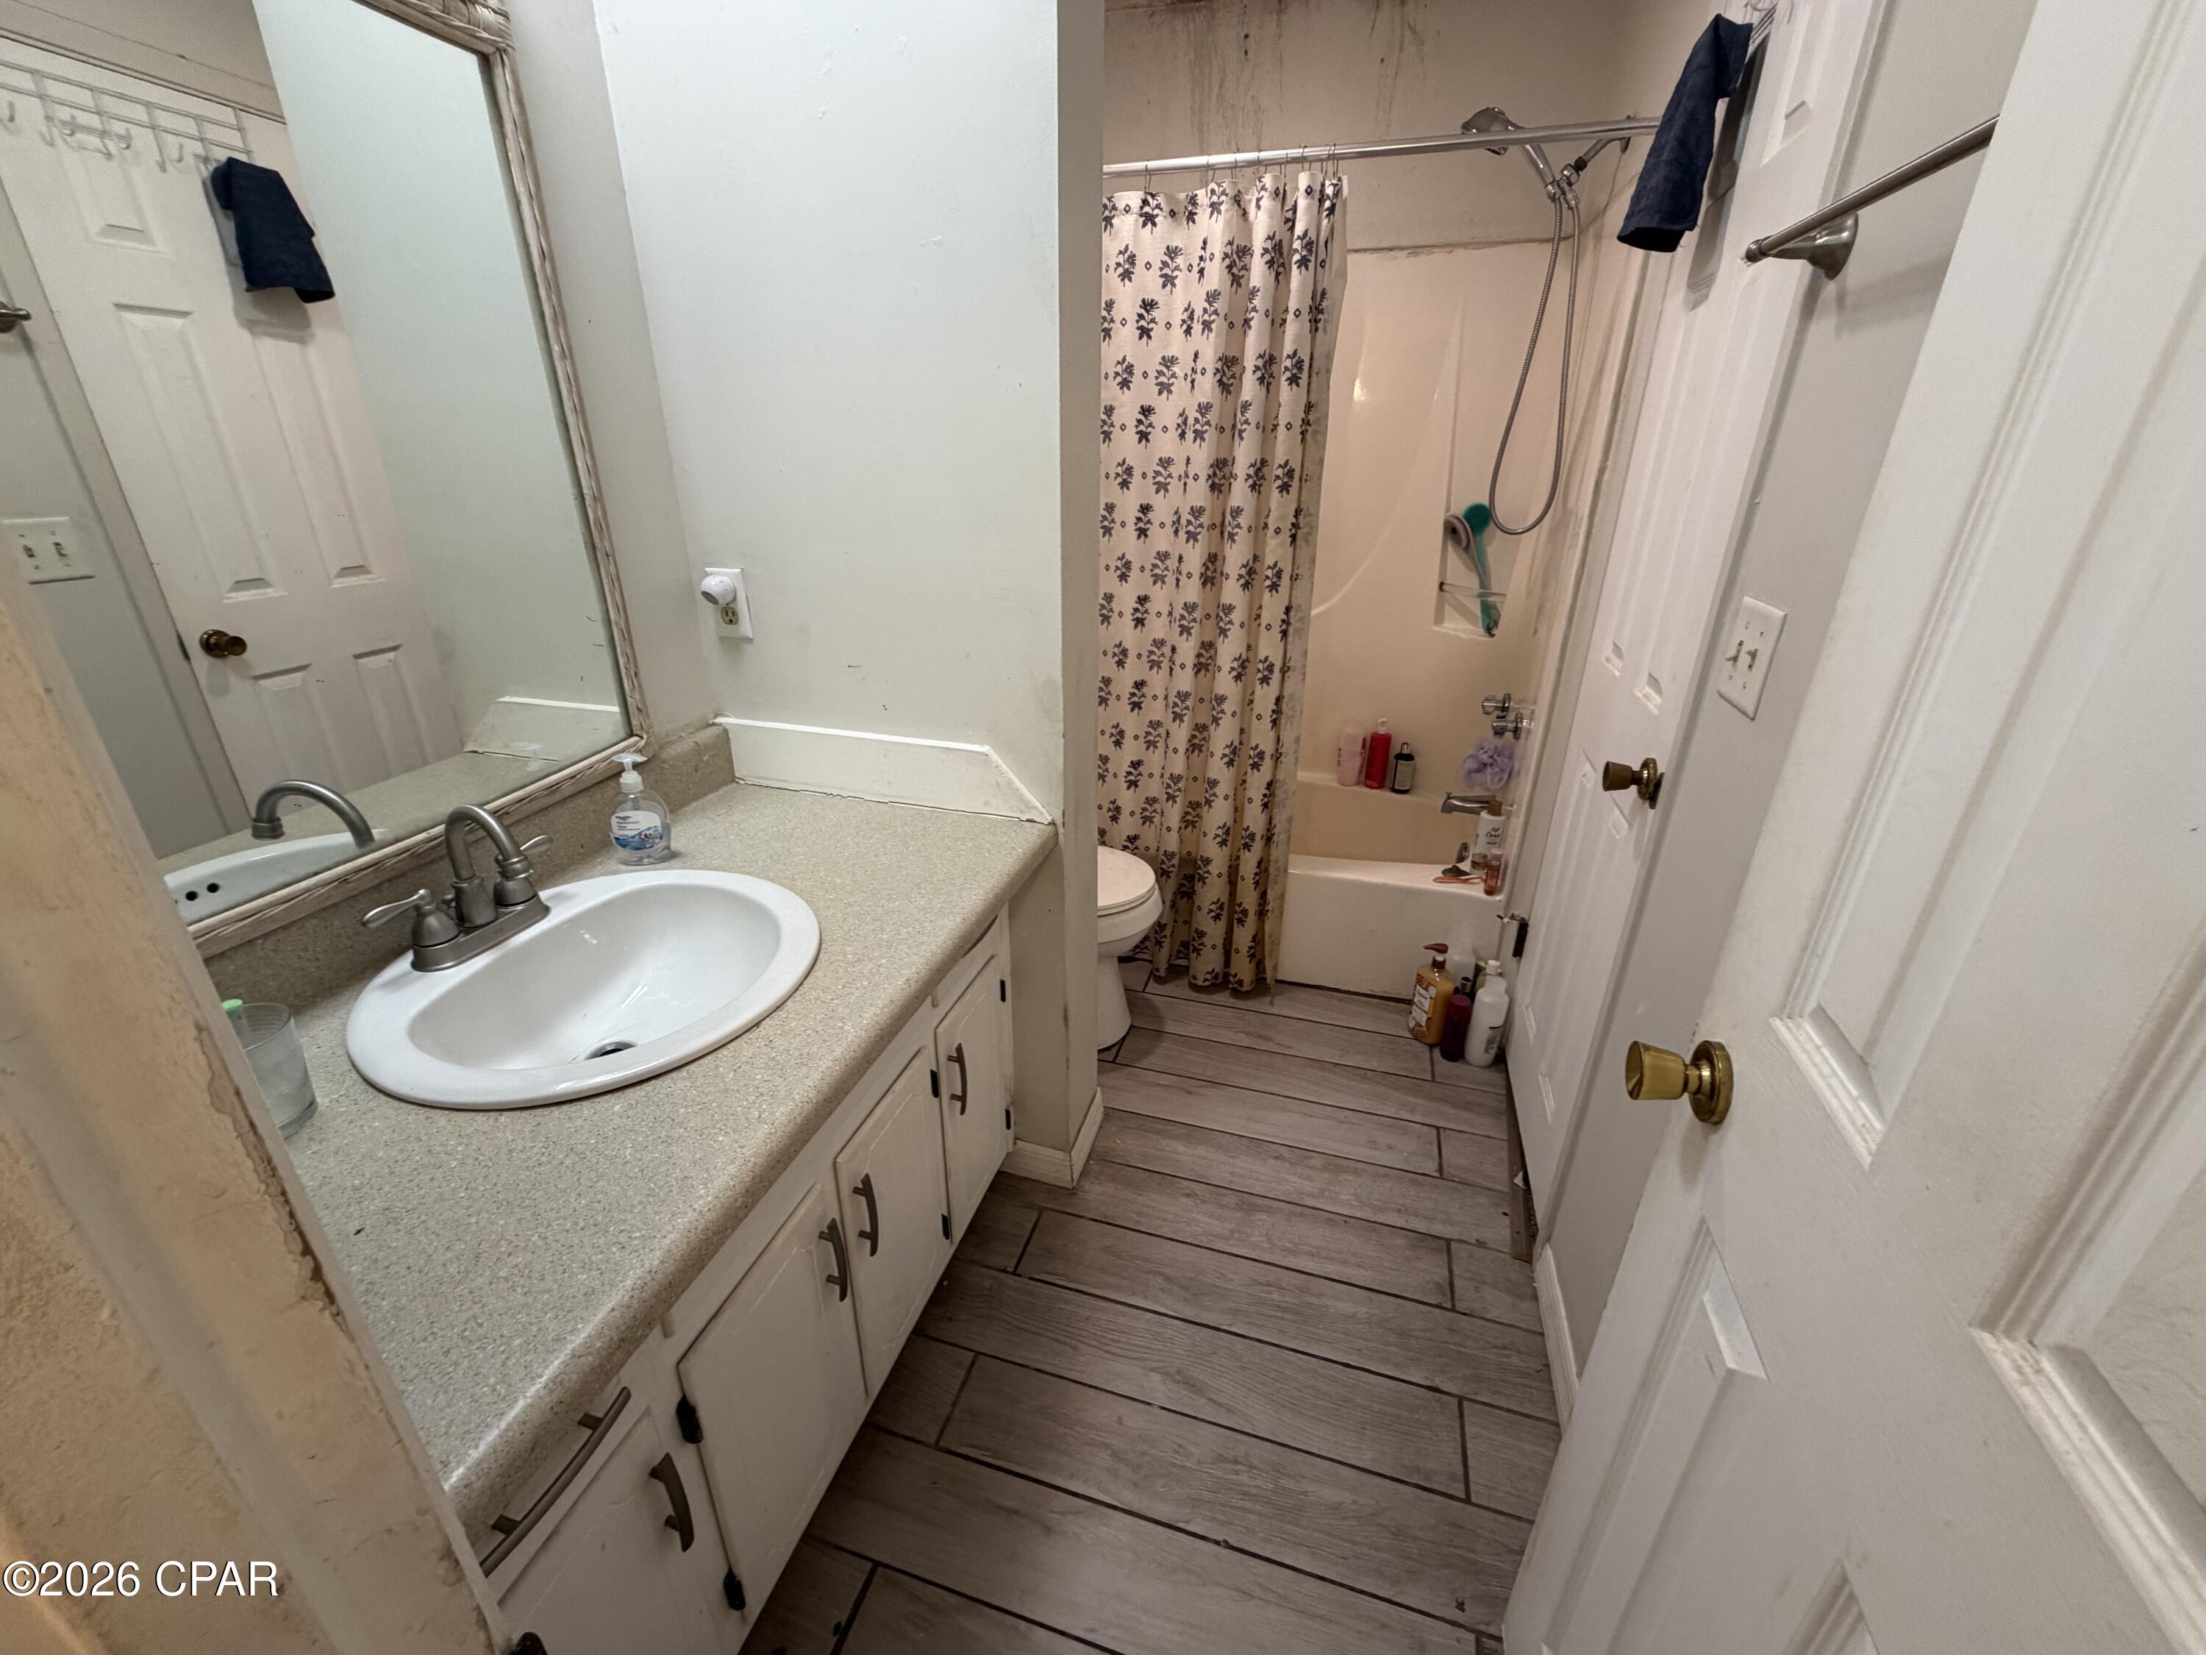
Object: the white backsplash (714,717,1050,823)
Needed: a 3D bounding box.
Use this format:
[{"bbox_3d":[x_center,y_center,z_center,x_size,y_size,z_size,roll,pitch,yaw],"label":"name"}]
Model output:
[{"bbox_3d":[-0.381,-0.100,1.501,0.633,0.110,0.028,7,24,15],"label":"white backsplash"}]

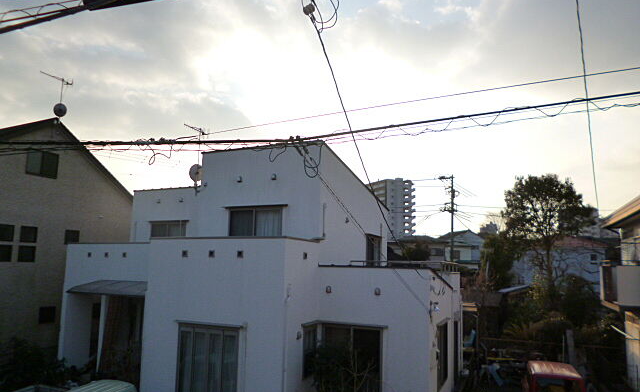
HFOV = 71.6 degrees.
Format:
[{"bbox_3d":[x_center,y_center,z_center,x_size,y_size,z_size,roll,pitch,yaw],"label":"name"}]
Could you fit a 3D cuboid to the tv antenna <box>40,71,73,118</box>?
[{"bbox_3d":[-9.330,-3.605,15.600,0.550,1.420,1.350,-1,-7,17],"label":"tv antenna"}]

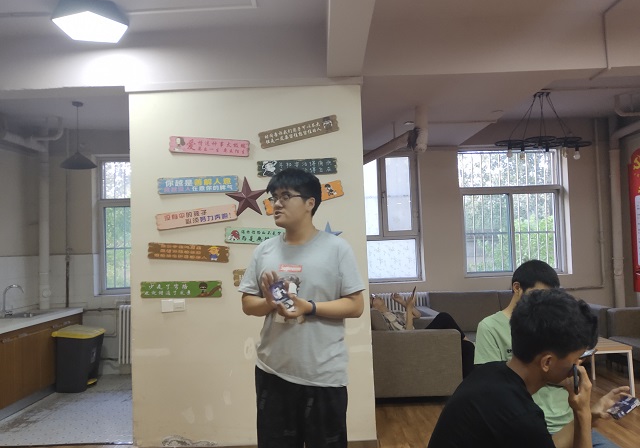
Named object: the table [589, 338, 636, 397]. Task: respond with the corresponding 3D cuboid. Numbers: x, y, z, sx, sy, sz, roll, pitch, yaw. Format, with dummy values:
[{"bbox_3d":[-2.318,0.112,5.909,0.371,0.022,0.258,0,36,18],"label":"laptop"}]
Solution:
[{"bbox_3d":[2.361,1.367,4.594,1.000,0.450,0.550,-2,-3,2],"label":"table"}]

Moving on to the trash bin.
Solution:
[{"bbox_3d":[-2.619,1.475,5.259,0.410,0.640,0.370,-2,-3,2],"label":"trash bin"}]

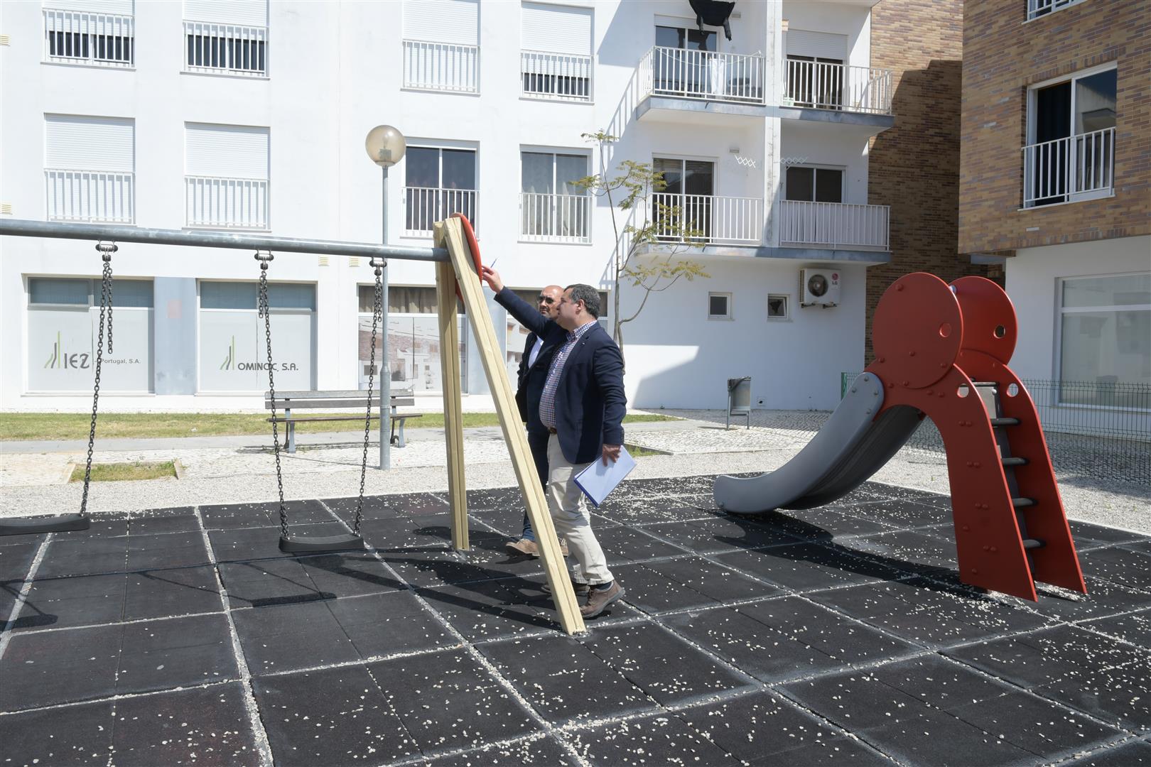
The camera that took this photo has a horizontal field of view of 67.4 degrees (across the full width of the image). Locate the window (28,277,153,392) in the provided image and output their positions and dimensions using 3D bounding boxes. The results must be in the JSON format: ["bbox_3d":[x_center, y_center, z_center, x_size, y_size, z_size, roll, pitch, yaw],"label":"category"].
[{"bbox_3d":[-8.893,-0.881,15.888,2.083,2.072,0.120,0,1,-13],"label":"window"}]

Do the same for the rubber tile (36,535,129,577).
[{"bbox_3d":[-3.172,1.155,5.593,0.495,0.040,0.983,-1,4,-26],"label":"rubber tile"}]

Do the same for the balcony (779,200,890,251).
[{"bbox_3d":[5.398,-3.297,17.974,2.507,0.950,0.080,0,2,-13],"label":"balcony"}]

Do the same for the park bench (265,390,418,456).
[{"bbox_3d":[-3.035,0.478,11.348,1.950,0.750,0.620,-1,3,-29],"label":"park bench"}]

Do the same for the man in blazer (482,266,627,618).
[{"bbox_3d":[-0.121,0.295,4.821,0.754,1.892,0.600,0,2,-14],"label":"man in blazer"}]

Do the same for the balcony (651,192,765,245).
[{"bbox_3d":[2.608,-3.376,18.201,2.477,0.996,0.950,0,3,-13],"label":"balcony"}]

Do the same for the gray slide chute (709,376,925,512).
[{"bbox_3d":[1.895,0.505,6.803,0.520,1.200,2.060,0,2,-26],"label":"gray slide chute"}]

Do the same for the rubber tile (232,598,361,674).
[{"bbox_3d":[-1.405,1.252,4.256,0.490,0.042,0.980,-1,3,-26],"label":"rubber tile"}]

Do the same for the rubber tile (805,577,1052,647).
[{"bbox_3d":[1.939,1.271,4.806,0.965,0.040,0.955,-1,4,-26],"label":"rubber tile"}]

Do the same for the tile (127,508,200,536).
[{"bbox_3d":[-3.245,1.099,6.791,0.500,0.042,1.000,-1,3,-26],"label":"tile"}]

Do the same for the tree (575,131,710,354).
[{"bbox_3d":[0.910,-1.272,11.731,1.700,4.279,1.550,0,2,-13],"label":"tree"}]

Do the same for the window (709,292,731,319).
[{"bbox_3d":[3.084,-1.658,18.445,0.533,0.585,0.120,0,2,-13],"label":"window"}]

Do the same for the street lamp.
[{"bbox_3d":[-2.097,-0.933,9.554,0.440,3.780,0.440,1,3,0],"label":"street lamp"}]

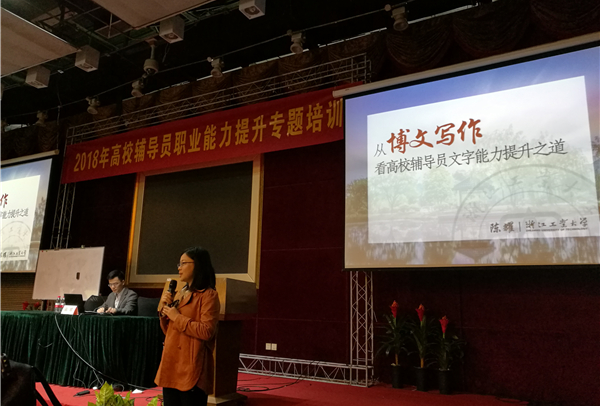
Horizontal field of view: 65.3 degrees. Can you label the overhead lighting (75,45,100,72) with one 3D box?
[{"bbox_3d":[-3.256,-2.200,7.180,0.258,0.258,0.258,-5,-13,29],"label":"overhead lighting"}]

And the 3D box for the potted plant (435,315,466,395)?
[{"bbox_3d":[1.637,1.639,5.091,0.354,0.825,0.336,-5,-13,29],"label":"potted plant"}]

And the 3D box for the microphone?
[{"bbox_3d":[-0.873,0.615,3.200,0.050,0.210,0.050,1,-13,30],"label":"microphone"}]

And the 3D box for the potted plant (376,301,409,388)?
[{"bbox_3d":[1.080,1.624,5.438,0.374,0.964,0.355,-5,-13,29],"label":"potted plant"}]

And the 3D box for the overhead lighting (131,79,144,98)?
[{"bbox_3d":[-2.683,-1.888,7.752,0.190,0.290,0.220,-5,-13,29],"label":"overhead lighting"}]

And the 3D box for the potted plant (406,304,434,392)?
[{"bbox_3d":[1.460,1.716,5.591,0.350,0.990,0.350,-5,-14,29],"label":"potted plant"}]

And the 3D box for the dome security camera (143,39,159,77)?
[{"bbox_3d":[-2.279,-2.266,7.185,0.220,0.592,0.220,-5,-14,29],"label":"dome security camera"}]

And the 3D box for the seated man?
[{"bbox_3d":[-2.282,1.475,5.781,0.530,1.249,0.680,-4,-12,23],"label":"seated man"}]

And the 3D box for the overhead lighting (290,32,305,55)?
[{"bbox_3d":[-0.029,-2.099,6.168,0.180,0.260,0.190,-5,-14,29],"label":"overhead lighting"}]

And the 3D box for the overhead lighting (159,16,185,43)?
[{"bbox_3d":[-1.750,-2.391,6.427,0.225,0.280,0.225,-5,-14,29],"label":"overhead lighting"}]

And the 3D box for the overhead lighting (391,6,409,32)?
[{"bbox_3d":[1.170,-2.145,5.476,0.180,0.260,0.190,-5,-14,29],"label":"overhead lighting"}]

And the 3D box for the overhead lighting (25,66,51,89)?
[{"bbox_3d":[-4.443,-2.134,7.946,0.225,0.280,0.225,-5,-14,29],"label":"overhead lighting"}]

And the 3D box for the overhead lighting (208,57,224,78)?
[{"bbox_3d":[-1.215,-1.971,6.833,0.180,0.260,0.190,-5,-14,29],"label":"overhead lighting"}]

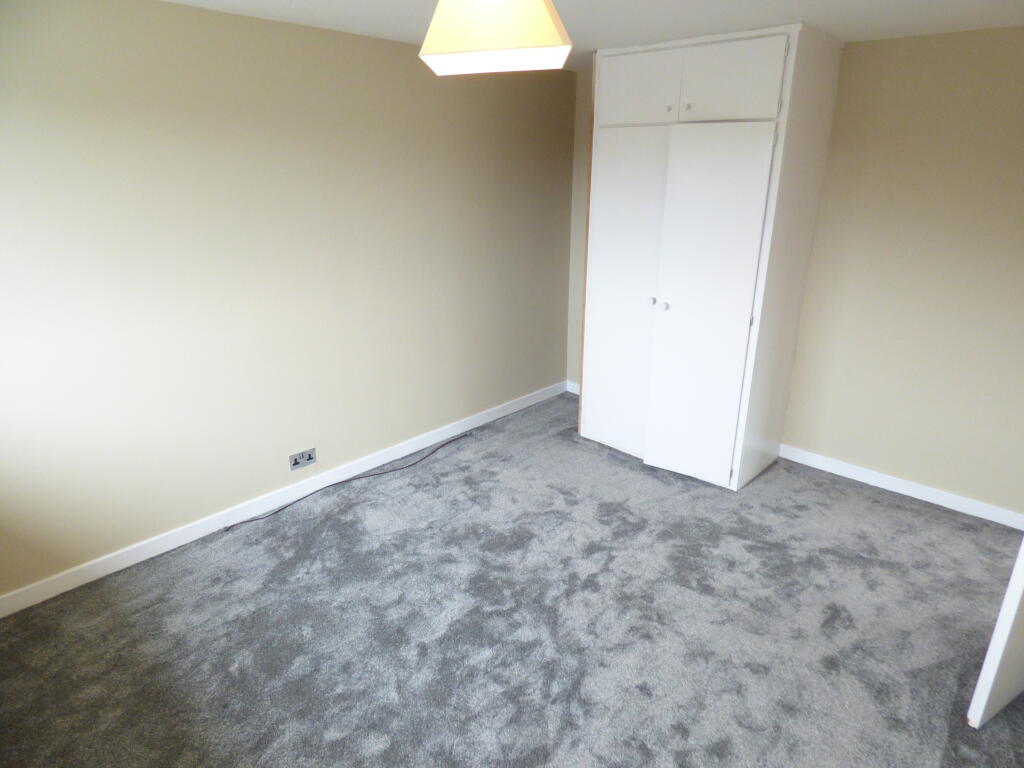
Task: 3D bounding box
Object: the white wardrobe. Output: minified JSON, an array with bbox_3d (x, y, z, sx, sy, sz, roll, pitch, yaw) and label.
[{"bbox_3d":[1.060,-0.676,3.483,1.090,2.290,0.580,18,26,41],"label":"white wardrobe"}]

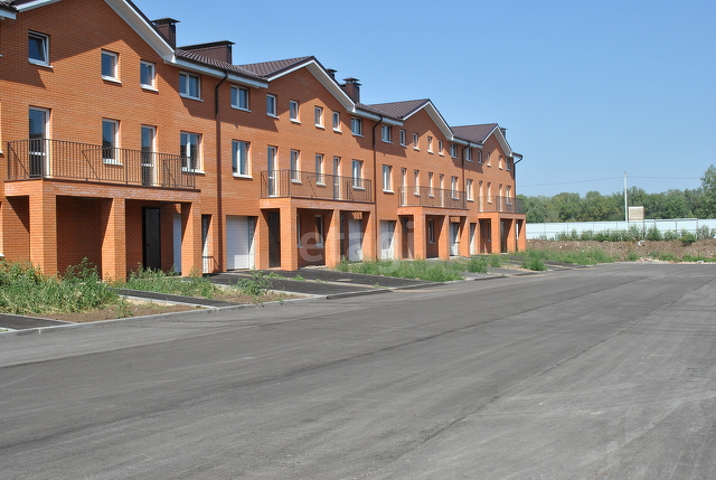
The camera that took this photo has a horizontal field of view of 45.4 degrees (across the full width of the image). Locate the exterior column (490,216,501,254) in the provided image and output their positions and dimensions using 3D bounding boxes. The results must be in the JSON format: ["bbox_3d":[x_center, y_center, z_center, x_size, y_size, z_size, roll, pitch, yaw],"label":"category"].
[{"bbox_3d":[9.893,-0.261,61.507,0.520,2.650,0.500,-1,0,28],"label":"exterior column"}]

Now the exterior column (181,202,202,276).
[{"bbox_3d":[-5.803,0.009,29.902,0.510,2.573,0.500,-1,0,27],"label":"exterior column"}]

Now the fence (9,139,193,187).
[{"bbox_3d":[-7.829,-2.275,27.227,1.360,1.140,6.860,-1,0,27],"label":"fence"}]

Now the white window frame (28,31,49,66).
[{"bbox_3d":[-9.793,-5.830,26.148,0.120,0.961,0.830,-1,0,27],"label":"white window frame"}]

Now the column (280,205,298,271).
[{"bbox_3d":[-2.892,-0.017,36.327,0.520,2.650,0.520,-1,0,27],"label":"column"}]

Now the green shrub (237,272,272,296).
[{"bbox_3d":[-3.135,1.330,26.200,0.800,0.760,0.900,-1,0,28],"label":"green shrub"}]

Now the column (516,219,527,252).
[{"bbox_3d":[12.763,-0.288,67.002,0.520,2.600,0.500,-1,0,28],"label":"column"}]

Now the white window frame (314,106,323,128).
[{"bbox_3d":[-1.934,-5.823,40.700,0.130,0.960,0.900,-1,0,27],"label":"white window frame"}]

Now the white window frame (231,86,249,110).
[{"bbox_3d":[-5.000,-5.999,36.223,0.120,0.950,1.330,-1,0,28],"label":"white window frame"}]

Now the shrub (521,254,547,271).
[{"bbox_3d":[9.307,1.190,45.300,1.100,0.850,1.250,-1,0,28],"label":"shrub"}]

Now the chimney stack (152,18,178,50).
[{"bbox_3d":[-8.439,-8.938,37.306,1.100,1.400,0.720,-1,0,28],"label":"chimney stack"}]

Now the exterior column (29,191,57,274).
[{"bbox_3d":[-8.951,0.001,24.505,0.510,2.533,0.510,-1,0,27],"label":"exterior column"}]

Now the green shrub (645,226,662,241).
[{"bbox_3d":[25.204,-0.511,73.000,1.450,1.250,1.350,-1,0,27],"label":"green shrub"}]

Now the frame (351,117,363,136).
[{"bbox_3d":[-0.108,-5.946,45.139,0.120,0.966,1.280,-1,0,27],"label":"frame"}]

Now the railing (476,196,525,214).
[{"bbox_3d":[10.946,-2.563,64.879,1.414,1.159,6.697,-1,0,27],"label":"railing"}]

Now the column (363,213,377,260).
[{"bbox_3d":[0.598,-0.068,43.296,0.520,2.650,0.520,-1,0,27],"label":"column"}]

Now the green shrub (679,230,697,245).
[{"bbox_3d":[26.177,-0.159,68.000,1.350,1.150,1.250,-1,0,27],"label":"green shrub"}]

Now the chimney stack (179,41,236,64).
[{"bbox_3d":[-7.707,-9.149,43.061,3.320,1.172,0.690,-1,0,27],"label":"chimney stack"}]

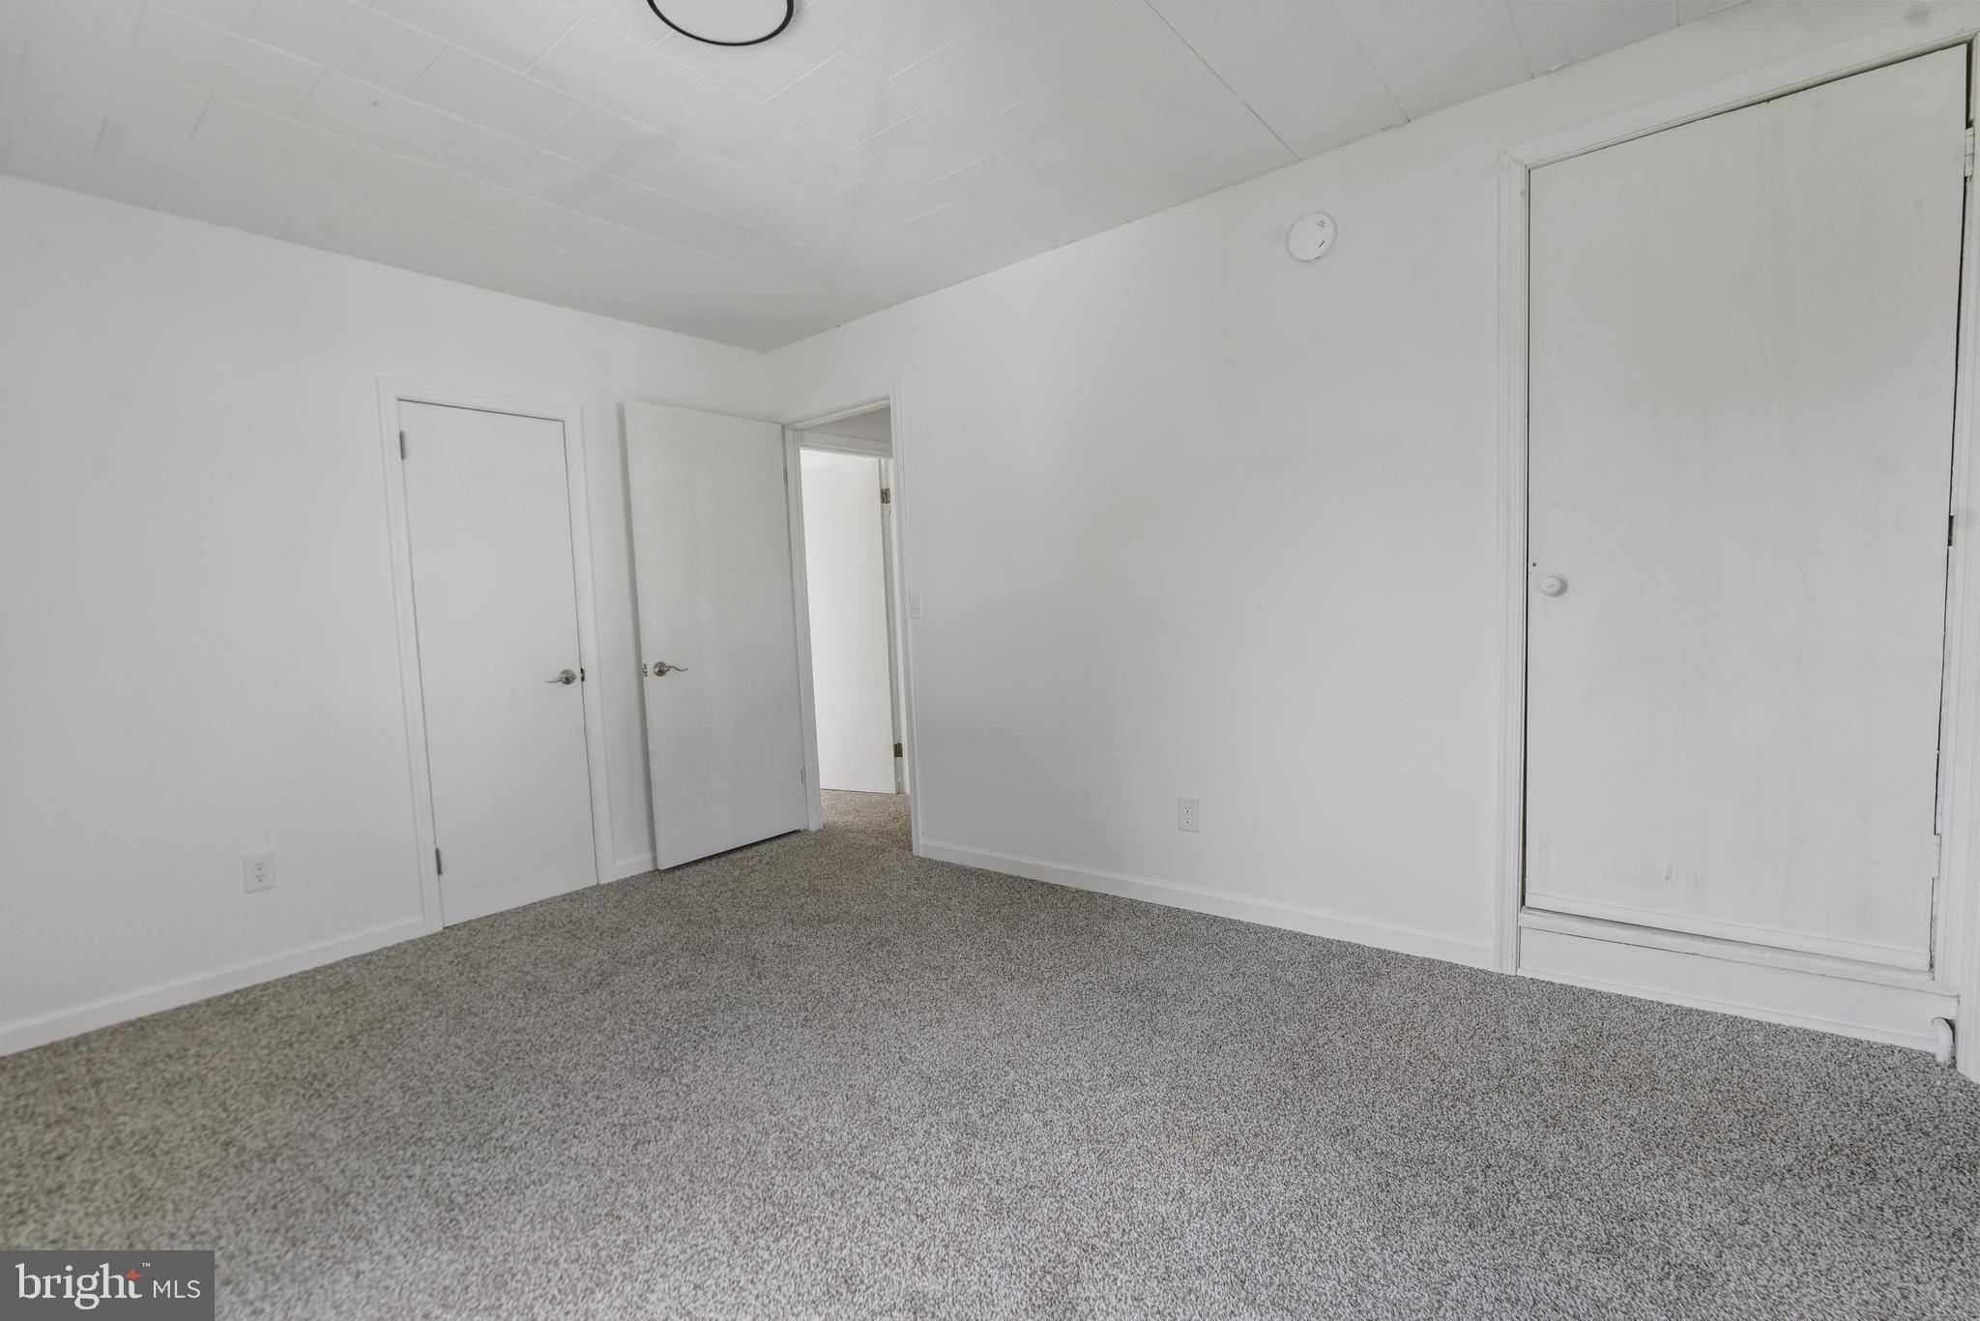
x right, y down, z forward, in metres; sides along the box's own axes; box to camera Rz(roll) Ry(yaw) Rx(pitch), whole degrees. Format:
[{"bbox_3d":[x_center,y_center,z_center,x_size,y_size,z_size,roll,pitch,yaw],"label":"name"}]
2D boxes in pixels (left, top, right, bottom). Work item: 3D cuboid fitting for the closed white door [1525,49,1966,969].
[{"bbox_3d":[1.850,-0.311,2.249,0.813,2.068,0.040,1,5,39],"label":"closed white door"}]

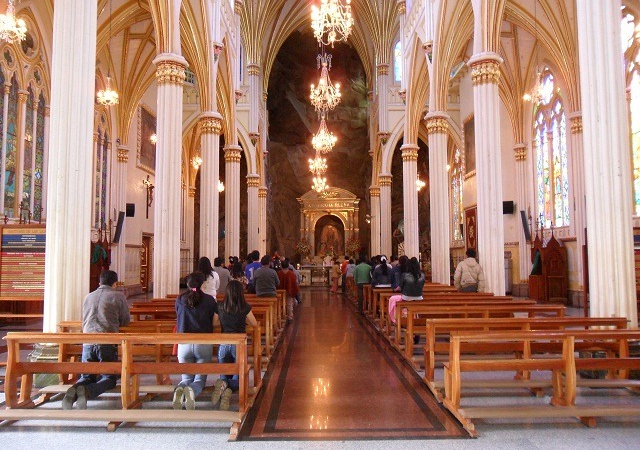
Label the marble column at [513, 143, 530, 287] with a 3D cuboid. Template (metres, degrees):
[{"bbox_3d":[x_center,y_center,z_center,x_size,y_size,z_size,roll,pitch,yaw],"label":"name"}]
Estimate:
[{"bbox_3d":[8.178,-0.413,20.179,0.517,5.842,0.547,0,-4,-1],"label":"marble column"}]

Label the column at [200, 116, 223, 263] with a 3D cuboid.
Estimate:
[{"bbox_3d":[-3.294,-0.426,14.929,0.740,5.948,0.740,0,-4,-1],"label":"column"}]

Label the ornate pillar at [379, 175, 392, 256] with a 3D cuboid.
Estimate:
[{"bbox_3d":[3.449,0.306,25.677,0.740,5.948,0.740,0,-4,-1],"label":"ornate pillar"}]

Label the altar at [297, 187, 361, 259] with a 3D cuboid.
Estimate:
[{"bbox_3d":[0.554,0.265,32.445,4.134,5.446,1.216,0,-4,-1],"label":"altar"}]

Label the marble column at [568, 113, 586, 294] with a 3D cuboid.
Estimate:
[{"bbox_3d":[7.824,-0.723,15.108,0.420,5.433,0.520,0,-4,-1],"label":"marble column"}]

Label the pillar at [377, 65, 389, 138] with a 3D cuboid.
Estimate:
[{"bbox_3d":[3.505,-6.801,27.335,0.578,4.188,0.638,0,-4,-1],"label":"pillar"}]

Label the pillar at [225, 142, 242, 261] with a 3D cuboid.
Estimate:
[{"bbox_3d":[-3.354,-0.123,19.169,0.740,5.948,0.740,0,-4,-1],"label":"pillar"}]

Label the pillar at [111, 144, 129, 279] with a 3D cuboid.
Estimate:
[{"bbox_3d":[-7.930,-0.348,19.952,0.517,5.735,0.547,0,-4,-1],"label":"pillar"}]

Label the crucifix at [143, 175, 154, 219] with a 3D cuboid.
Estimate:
[{"bbox_3d":[-7.988,-1.283,23.292,0.304,2.051,0.912,0,-4,-1],"label":"crucifix"}]

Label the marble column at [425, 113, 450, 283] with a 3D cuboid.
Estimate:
[{"bbox_3d":[3.600,-0.456,15.029,0.740,5.948,0.740,0,-4,-1],"label":"marble column"}]

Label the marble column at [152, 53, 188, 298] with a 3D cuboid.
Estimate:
[{"bbox_3d":[-3.392,-0.845,11.157,0.760,6.136,0.760,0,-4,-1],"label":"marble column"}]

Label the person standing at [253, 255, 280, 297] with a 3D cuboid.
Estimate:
[{"bbox_3d":[-1.010,1.376,9.415,0.524,1.598,0.319,0,-4,-1],"label":"person standing"}]

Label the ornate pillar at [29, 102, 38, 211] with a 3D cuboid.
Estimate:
[{"bbox_3d":[-8.187,-1.930,14.263,0.137,3.197,0.481,0,-4,-1],"label":"ornate pillar"}]

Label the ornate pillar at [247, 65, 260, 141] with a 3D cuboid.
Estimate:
[{"bbox_3d":[-3.573,-6.666,27.228,0.578,4.393,0.669,0,-4,-1],"label":"ornate pillar"}]

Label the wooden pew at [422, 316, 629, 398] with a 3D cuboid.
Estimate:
[{"bbox_3d":[2.433,1.498,5.675,2.386,0.821,0.699,0,-4,-1],"label":"wooden pew"}]

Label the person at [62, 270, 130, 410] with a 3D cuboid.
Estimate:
[{"bbox_3d":[-2.372,1.183,5.396,0.580,1.370,0.860,-1,-4,9],"label":"person"}]

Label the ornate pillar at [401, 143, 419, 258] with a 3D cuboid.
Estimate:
[{"bbox_3d":[3.540,-0.153,19.269,0.740,5.948,0.740,0,-4,-1],"label":"ornate pillar"}]

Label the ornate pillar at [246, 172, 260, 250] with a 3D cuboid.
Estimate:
[{"bbox_3d":[-3.610,0.214,26.935,0.699,6.042,0.699,0,-4,-1],"label":"ornate pillar"}]

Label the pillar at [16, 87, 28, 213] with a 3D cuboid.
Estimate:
[{"bbox_3d":[-7.641,-1.866,12.835,0.220,3.308,0.230,0,-4,-1],"label":"pillar"}]

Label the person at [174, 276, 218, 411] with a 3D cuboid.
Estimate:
[{"bbox_3d":[-1.342,1.191,5.380,0.460,1.340,0.820,-1,-4,6],"label":"person"}]

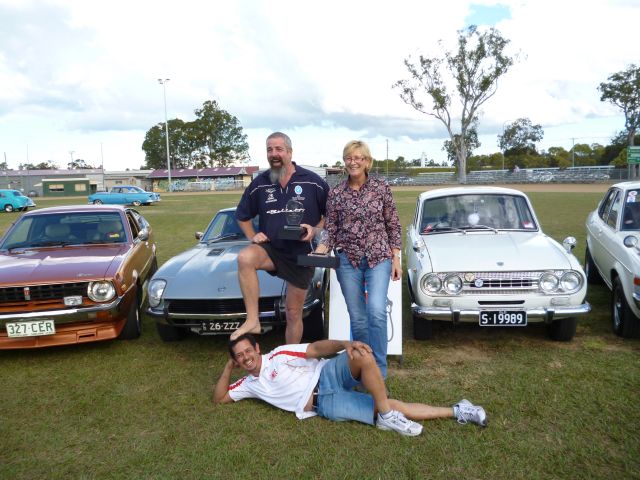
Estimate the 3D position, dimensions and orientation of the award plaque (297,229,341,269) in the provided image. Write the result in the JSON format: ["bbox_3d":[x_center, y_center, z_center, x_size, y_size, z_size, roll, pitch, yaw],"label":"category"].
[{"bbox_3d":[-0.010,0.054,3.250,0.268,0.245,0.110,-1,7,5],"label":"award plaque"}]

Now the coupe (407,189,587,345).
[{"bbox_3d":[1.735,0.043,6.084,1.510,1.370,4.000,0,7,8],"label":"coupe"}]

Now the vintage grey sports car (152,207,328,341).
[{"bbox_3d":[-0.702,0.133,6.247,1.640,1.240,4.150,-1,7,2],"label":"vintage grey sports car"}]

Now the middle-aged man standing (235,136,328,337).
[{"bbox_3d":[-0.261,0.173,3.576,0.640,1.780,0.640,0,7,8],"label":"middle-aged man standing"}]

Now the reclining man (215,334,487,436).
[{"bbox_3d":[0.154,0.880,3.239,1.700,0.450,0.540,0,7,8],"label":"reclining man"}]

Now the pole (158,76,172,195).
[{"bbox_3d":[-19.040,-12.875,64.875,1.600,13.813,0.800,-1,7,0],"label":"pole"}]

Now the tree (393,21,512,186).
[{"bbox_3d":[17.267,-17.033,66.484,15.393,20.095,13.000,-1,7,0],"label":"tree"}]

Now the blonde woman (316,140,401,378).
[{"bbox_3d":[0.260,0.217,3.452,0.560,1.700,0.420,0,7,8],"label":"blonde woman"}]

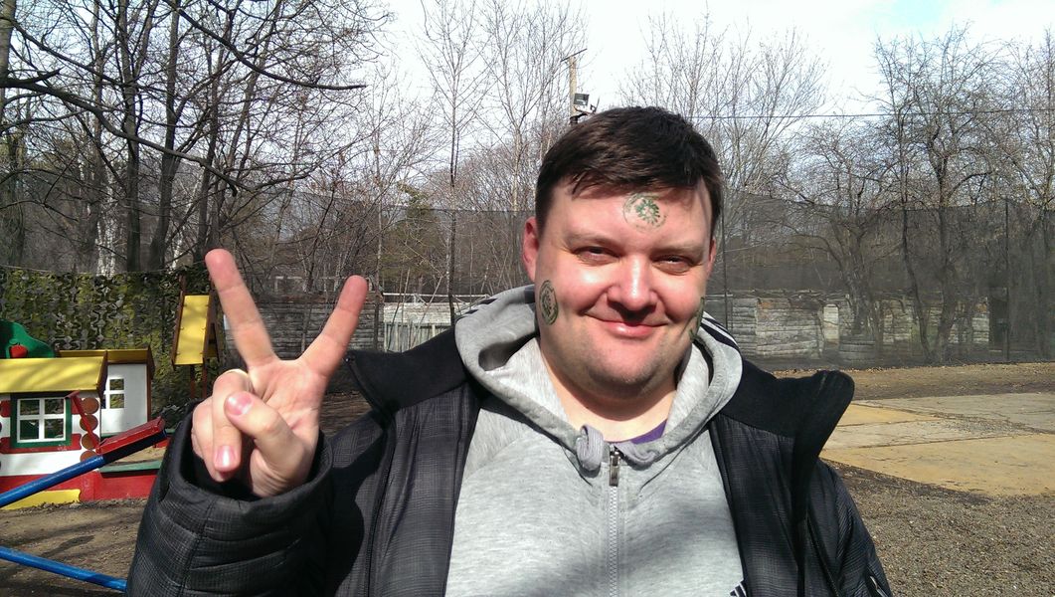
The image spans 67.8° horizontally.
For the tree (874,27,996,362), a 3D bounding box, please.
[{"bbox_3d":[11.331,-2.888,21.800,3.400,9.400,3.200,-1,-1,18],"label":"tree"}]

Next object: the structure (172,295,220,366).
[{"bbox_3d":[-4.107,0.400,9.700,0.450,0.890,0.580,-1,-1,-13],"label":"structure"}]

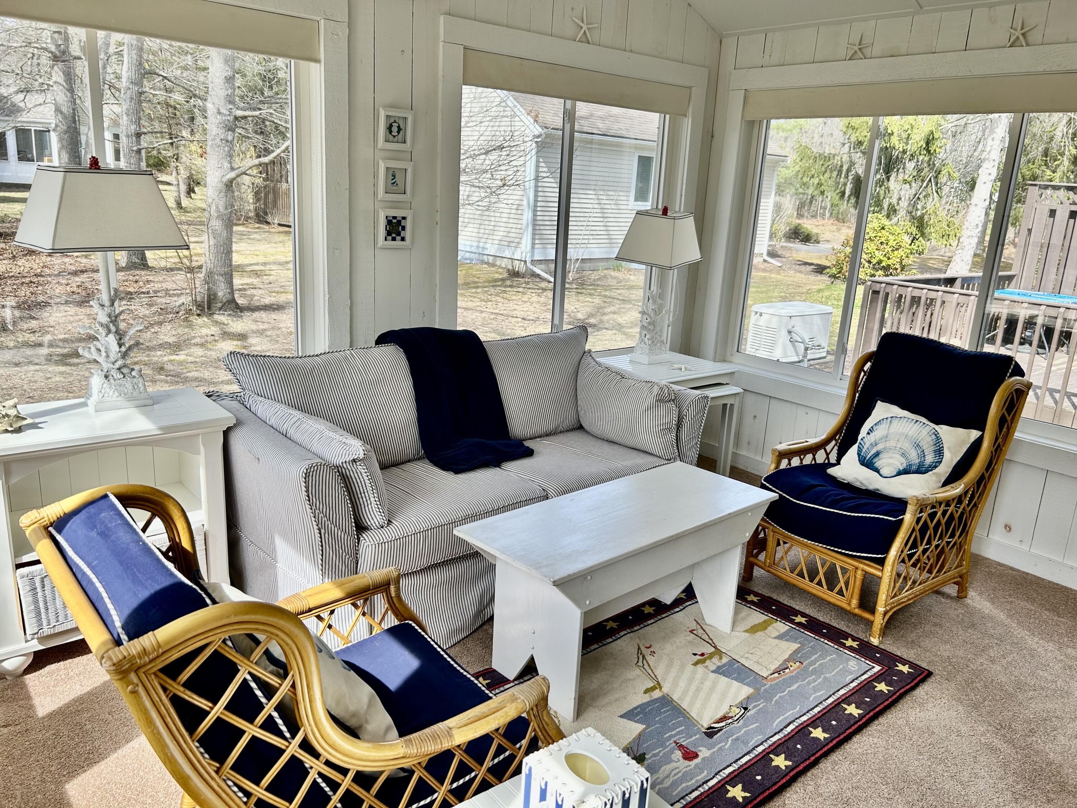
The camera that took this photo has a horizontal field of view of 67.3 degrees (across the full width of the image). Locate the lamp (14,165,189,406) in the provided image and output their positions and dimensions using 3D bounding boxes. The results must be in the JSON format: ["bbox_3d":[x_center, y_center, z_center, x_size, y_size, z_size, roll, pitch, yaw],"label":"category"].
[{"bbox_3d":[-1.294,-0.357,2.434,0.266,0.747,0.394,15,20,38],"label":"lamp"}]

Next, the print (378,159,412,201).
[{"bbox_3d":[-0.547,-0.854,3.099,0.139,0.146,0.022,-10,20,-40],"label":"print"}]

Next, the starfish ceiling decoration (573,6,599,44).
[{"bbox_3d":[0.211,-1.650,3.533,0.145,0.149,0.018,-10,20,-40],"label":"starfish ceiling decoration"}]

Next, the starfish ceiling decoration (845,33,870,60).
[{"bbox_3d":[1.424,-1.595,3.610,0.018,0.110,0.104,-10,20,-40],"label":"starfish ceiling decoration"}]

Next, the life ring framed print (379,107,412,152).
[{"bbox_3d":[-0.538,-1.034,3.050,0.139,0.148,0.022,-10,20,-40],"label":"life ring framed print"}]

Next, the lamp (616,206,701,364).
[{"bbox_3d":[0.586,-0.574,3.944,0.266,0.747,0.388,-8,19,-35],"label":"lamp"}]

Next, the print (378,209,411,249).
[{"bbox_3d":[-0.555,-0.680,3.147,0.139,0.146,0.022,-10,20,-40],"label":"print"}]

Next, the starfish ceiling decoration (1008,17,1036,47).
[{"bbox_3d":[1.866,-1.438,3.126,0.018,0.102,0.095,-10,20,-40],"label":"starfish ceiling decoration"}]

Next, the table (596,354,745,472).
[{"bbox_3d":[0.602,0.127,4.015,0.586,0.639,0.577,-10,20,-40],"label":"table"}]

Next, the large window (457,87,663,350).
[{"bbox_3d":[0.141,-0.842,3.884,1.369,1.273,0.118,-10,20,-40],"label":"large window"}]

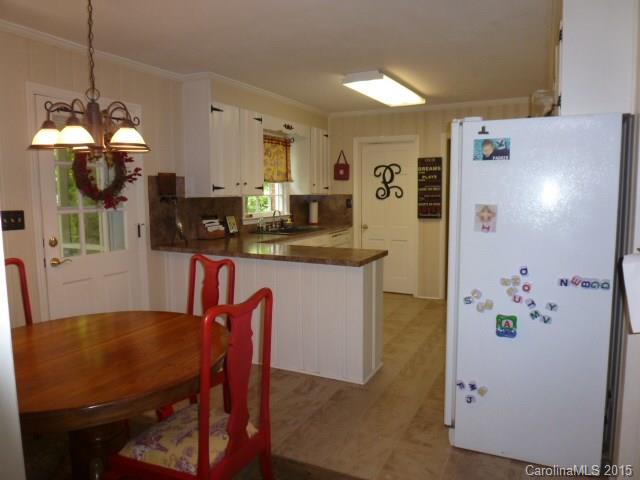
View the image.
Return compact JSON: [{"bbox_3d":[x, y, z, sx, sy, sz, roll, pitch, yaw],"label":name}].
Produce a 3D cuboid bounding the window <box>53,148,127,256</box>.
[{"bbox_3d":[-1.769,-0.391,3.439,0.060,1.030,0.610,3,7,27],"label":"window"}]

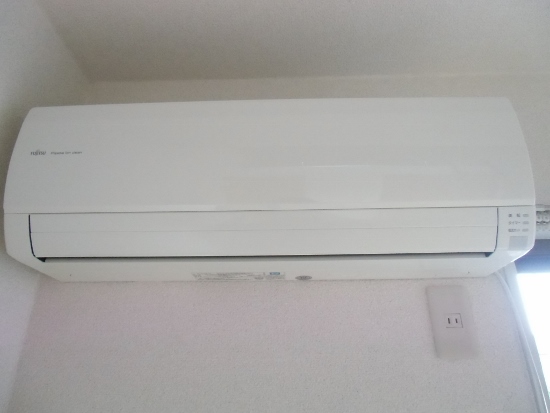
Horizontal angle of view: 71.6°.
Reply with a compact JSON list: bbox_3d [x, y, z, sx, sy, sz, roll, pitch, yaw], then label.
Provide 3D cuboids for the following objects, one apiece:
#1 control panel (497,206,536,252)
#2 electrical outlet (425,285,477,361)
[{"bbox_3d":[0.344,0.033,0.550,0.053,0.060,0.018,-1,-2,1],"label":"control panel"},{"bbox_3d":[0.305,0.195,0.650,0.071,0.122,0.010,-1,-24,1],"label":"electrical outlet"}]

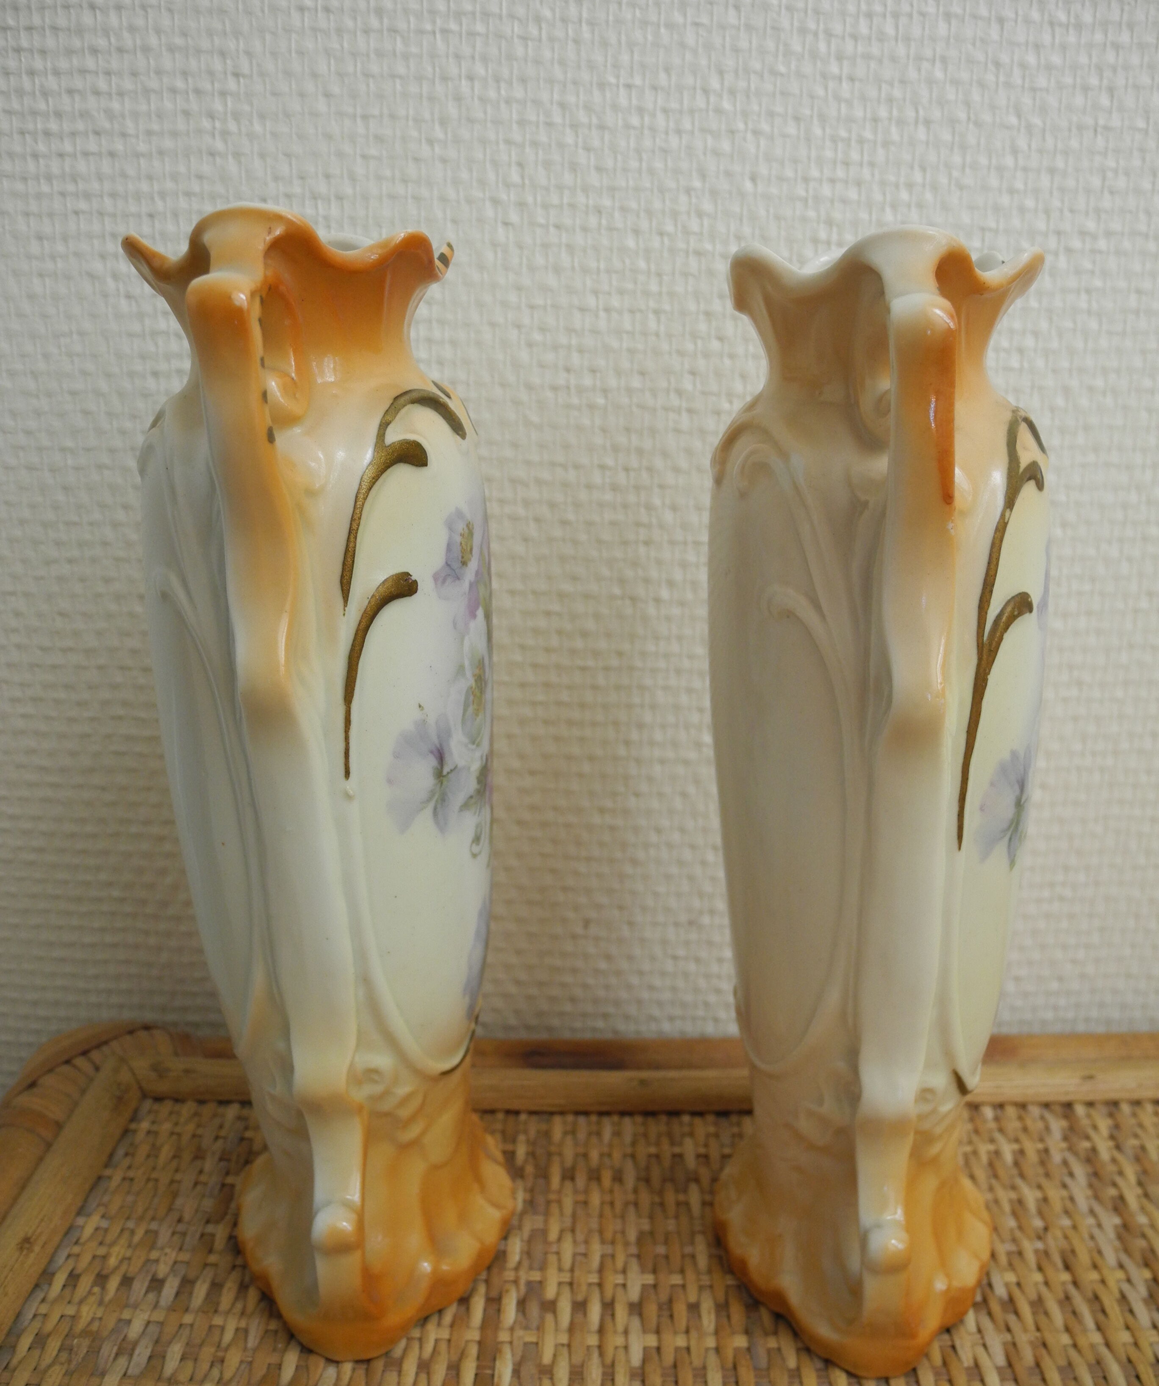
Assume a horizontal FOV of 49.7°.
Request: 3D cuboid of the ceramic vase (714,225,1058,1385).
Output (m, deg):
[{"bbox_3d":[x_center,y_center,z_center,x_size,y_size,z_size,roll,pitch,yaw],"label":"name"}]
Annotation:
[{"bbox_3d":[0.071,0.024,0.304,0.079,0.253,0.102,1,16,5],"label":"ceramic vase"}]

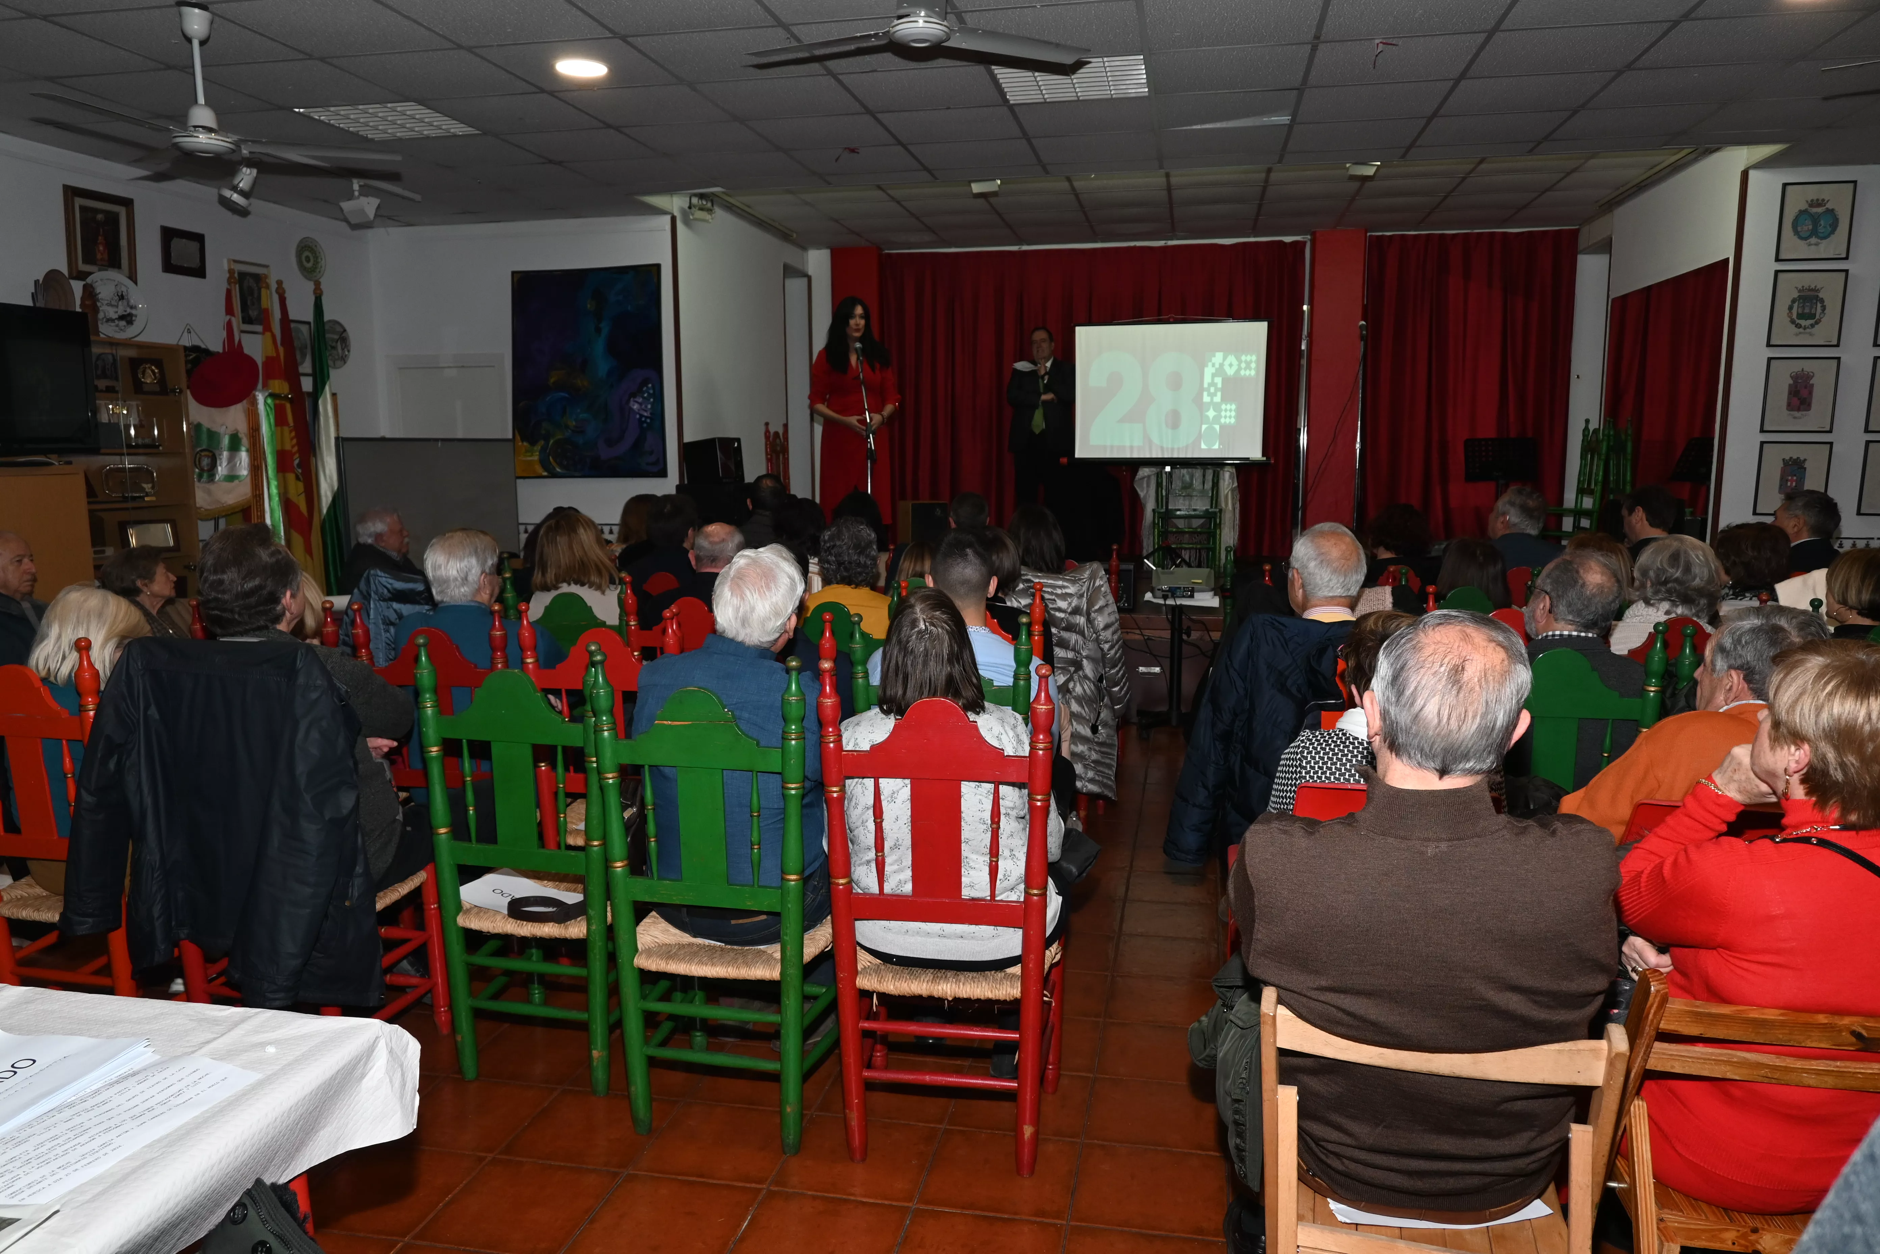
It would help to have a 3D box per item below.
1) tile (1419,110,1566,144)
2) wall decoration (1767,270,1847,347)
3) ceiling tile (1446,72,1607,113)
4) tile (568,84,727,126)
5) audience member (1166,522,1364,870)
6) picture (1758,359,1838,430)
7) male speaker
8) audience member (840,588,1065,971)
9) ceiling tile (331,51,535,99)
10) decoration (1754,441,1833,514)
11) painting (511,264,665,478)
[{"bbox_3d":[2.532,-2.304,5.798,0.590,0.020,0.590,1,8,11],"label":"tile"},{"bbox_3d":[4.666,-1.710,6.739,0.350,0.400,0.025,1,9,11],"label":"wall decoration"},{"bbox_3d":[2.413,-2.218,5.215,0.600,0.025,0.600,1,9,11],"label":"ceiling tile"},{"bbox_3d":[-1.233,-2.217,5.328,0.590,0.020,0.590,1,8,11],"label":"tile"},{"bbox_3d":[1.009,0.374,3.522,0.560,1.340,0.800,0,8,3],"label":"audience member"},{"bbox_3d":[4.606,-1.239,6.706,0.345,0.392,0.020,1,8,11],"label":"picture"},{"bbox_3d":[0.701,-1.142,8.454,0.560,1.730,0.360,2,8,16],"label":"male speaker"},{"bbox_3d":[0.063,0.488,2.891,0.470,1.203,0.680,1,8,8],"label":"audience member"},{"bbox_3d":[-1.940,-2.141,4.856,0.600,0.025,0.600,1,9,11],"label":"ceiling tile"},{"bbox_3d":[4.682,-0.811,6.872,0.350,0.398,0.025,1,9,11],"label":"decoration"},{"bbox_3d":[-2.278,-1.639,8.132,1.045,1.335,0.040,1,9,11],"label":"painting"}]

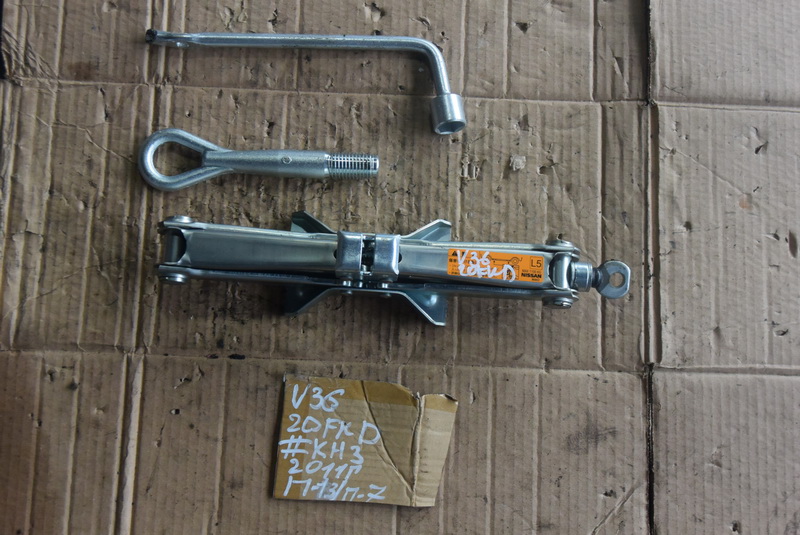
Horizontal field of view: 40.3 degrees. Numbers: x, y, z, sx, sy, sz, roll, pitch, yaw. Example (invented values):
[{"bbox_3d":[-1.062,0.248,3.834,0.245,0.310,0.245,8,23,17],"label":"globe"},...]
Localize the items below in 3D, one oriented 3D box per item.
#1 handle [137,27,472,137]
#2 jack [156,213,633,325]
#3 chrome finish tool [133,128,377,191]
[{"bbox_3d":[-0.083,-0.165,0.958,0.284,0.031,0.086,1,81,-2],"label":"handle"},{"bbox_3d":[-0.004,-0.004,0.913,0.399,0.075,0.092,3,81,-1],"label":"jack"},{"bbox_3d":[-0.123,-0.092,0.949,0.209,0.024,0.056,2,81,-2],"label":"chrome finish tool"}]

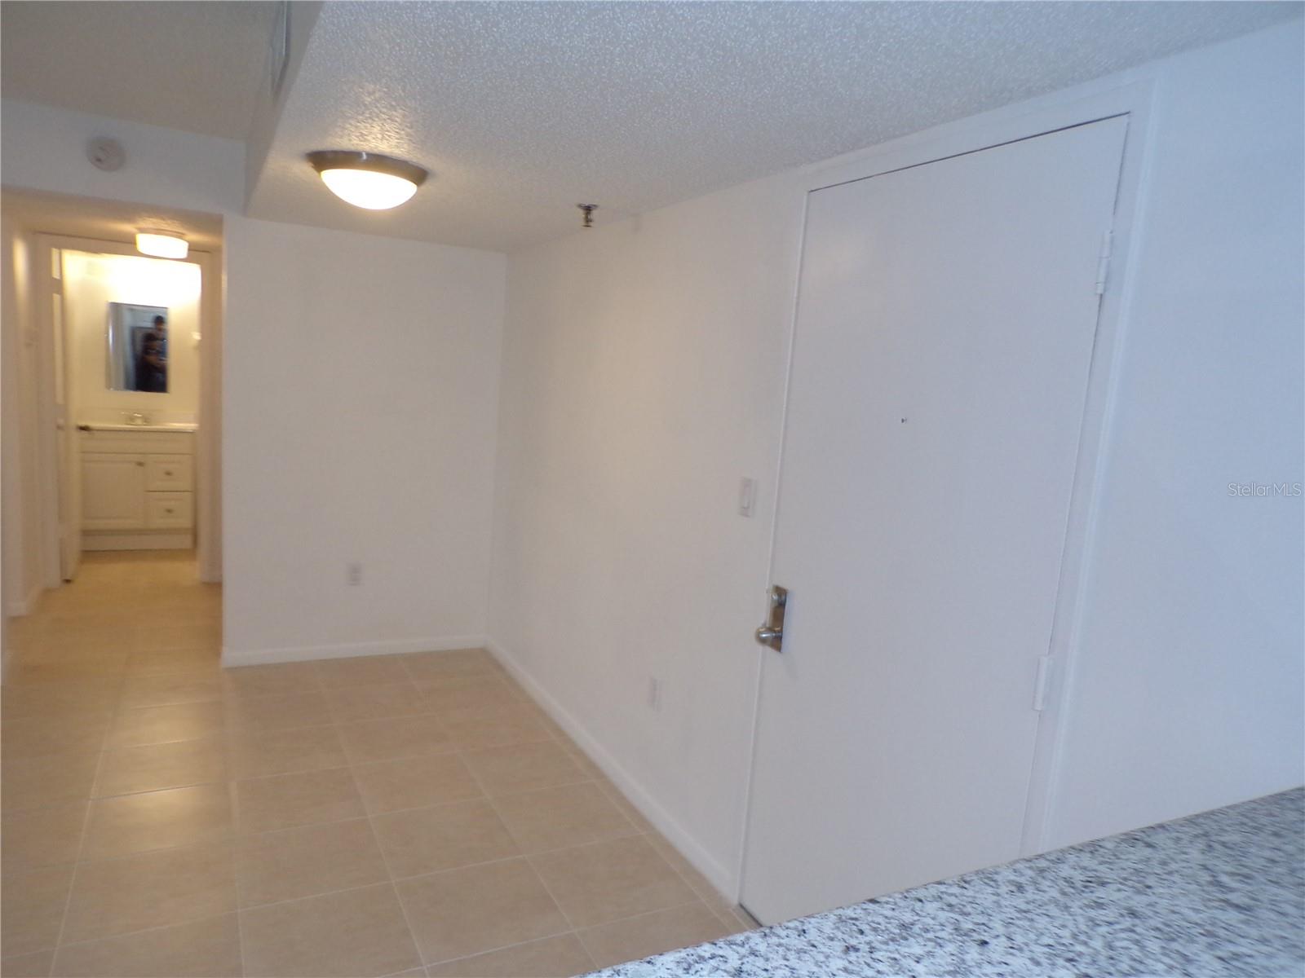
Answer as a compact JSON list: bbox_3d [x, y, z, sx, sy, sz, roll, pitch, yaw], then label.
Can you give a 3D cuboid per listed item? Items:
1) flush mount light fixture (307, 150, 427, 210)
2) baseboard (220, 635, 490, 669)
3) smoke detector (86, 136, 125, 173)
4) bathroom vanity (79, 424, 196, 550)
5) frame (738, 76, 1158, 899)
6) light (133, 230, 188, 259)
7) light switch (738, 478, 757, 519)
[{"bbox_3d":[-0.863,-0.914,2.741,0.355,0.128,0.355,1,8,-27],"label":"flush mount light fixture"},{"bbox_3d":[-1.472,0.817,4.593,1.300,0.078,0.014,1,8,-27],"label":"baseboard"},{"bbox_3d":[-2.283,-1.401,3.782,0.142,0.142,0.040,1,8,-27],"label":"smoke detector"},{"bbox_3d":[-3.764,-0.022,6.614,0.785,0.880,0.510,1,8,-27],"label":"bathroom vanity"},{"bbox_3d":[0.571,0.281,2.078,0.110,2.090,0.980,1,8,-27],"label":"frame"},{"bbox_3d":[-2.665,-1.331,4.920,0.255,0.120,0.255,1,8,-27],"label":"light"},{"bbox_3d":[0.269,0.025,2.604,0.014,0.115,0.074,1,8,-27],"label":"light switch"}]

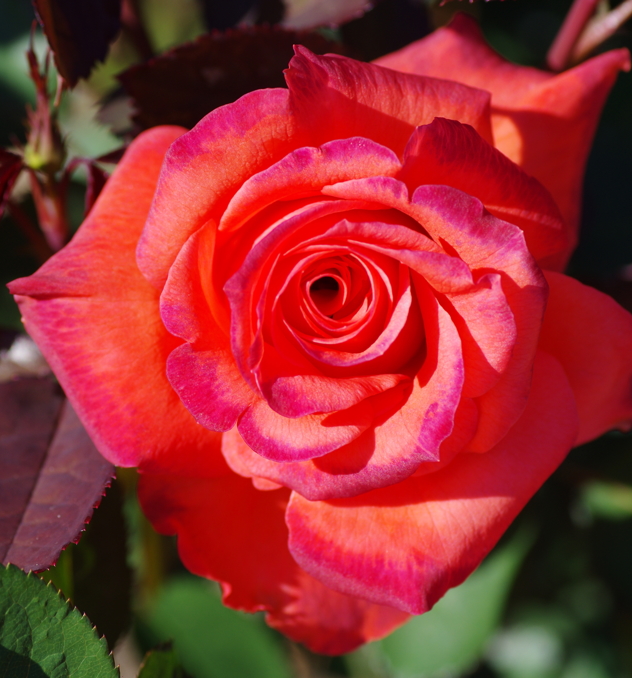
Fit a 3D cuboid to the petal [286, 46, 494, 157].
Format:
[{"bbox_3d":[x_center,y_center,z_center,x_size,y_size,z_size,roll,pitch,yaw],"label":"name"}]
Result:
[{"bbox_3d":[0.011,-0.038,0.642,0.035,0.022,0.020,12,0,2],"label":"petal"}]

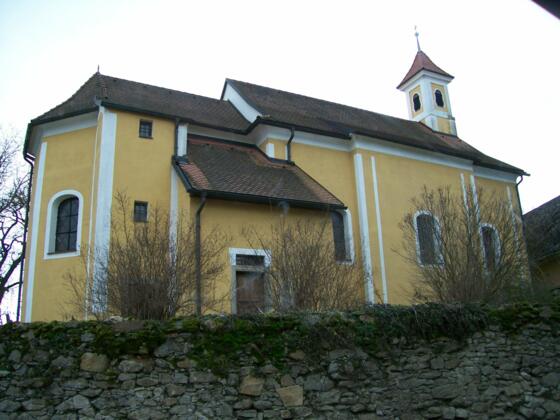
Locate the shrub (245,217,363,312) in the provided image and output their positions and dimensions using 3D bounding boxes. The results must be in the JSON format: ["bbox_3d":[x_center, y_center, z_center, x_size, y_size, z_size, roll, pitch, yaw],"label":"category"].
[{"bbox_3d":[0.612,1.527,14.165,2.894,2.577,2.605,7,-18,-29],"label":"shrub"}]

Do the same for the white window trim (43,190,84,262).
[{"bbox_3d":[-7.087,0.458,18.193,1.382,2.320,0.220,-7,-17,15],"label":"white window trim"}]

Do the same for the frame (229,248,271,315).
[{"bbox_3d":[-0.897,2.500,17.542,1.505,2.500,0.220,7,-18,-29],"label":"frame"}]

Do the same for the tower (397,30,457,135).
[{"bbox_3d":[8.230,-7.167,31.134,2.200,7.064,2.200,7,-18,-29],"label":"tower"}]

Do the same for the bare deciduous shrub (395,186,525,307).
[{"bbox_3d":[5.510,1.155,16.465,3.705,3.632,3.334,7,-18,-29],"label":"bare deciduous shrub"}]

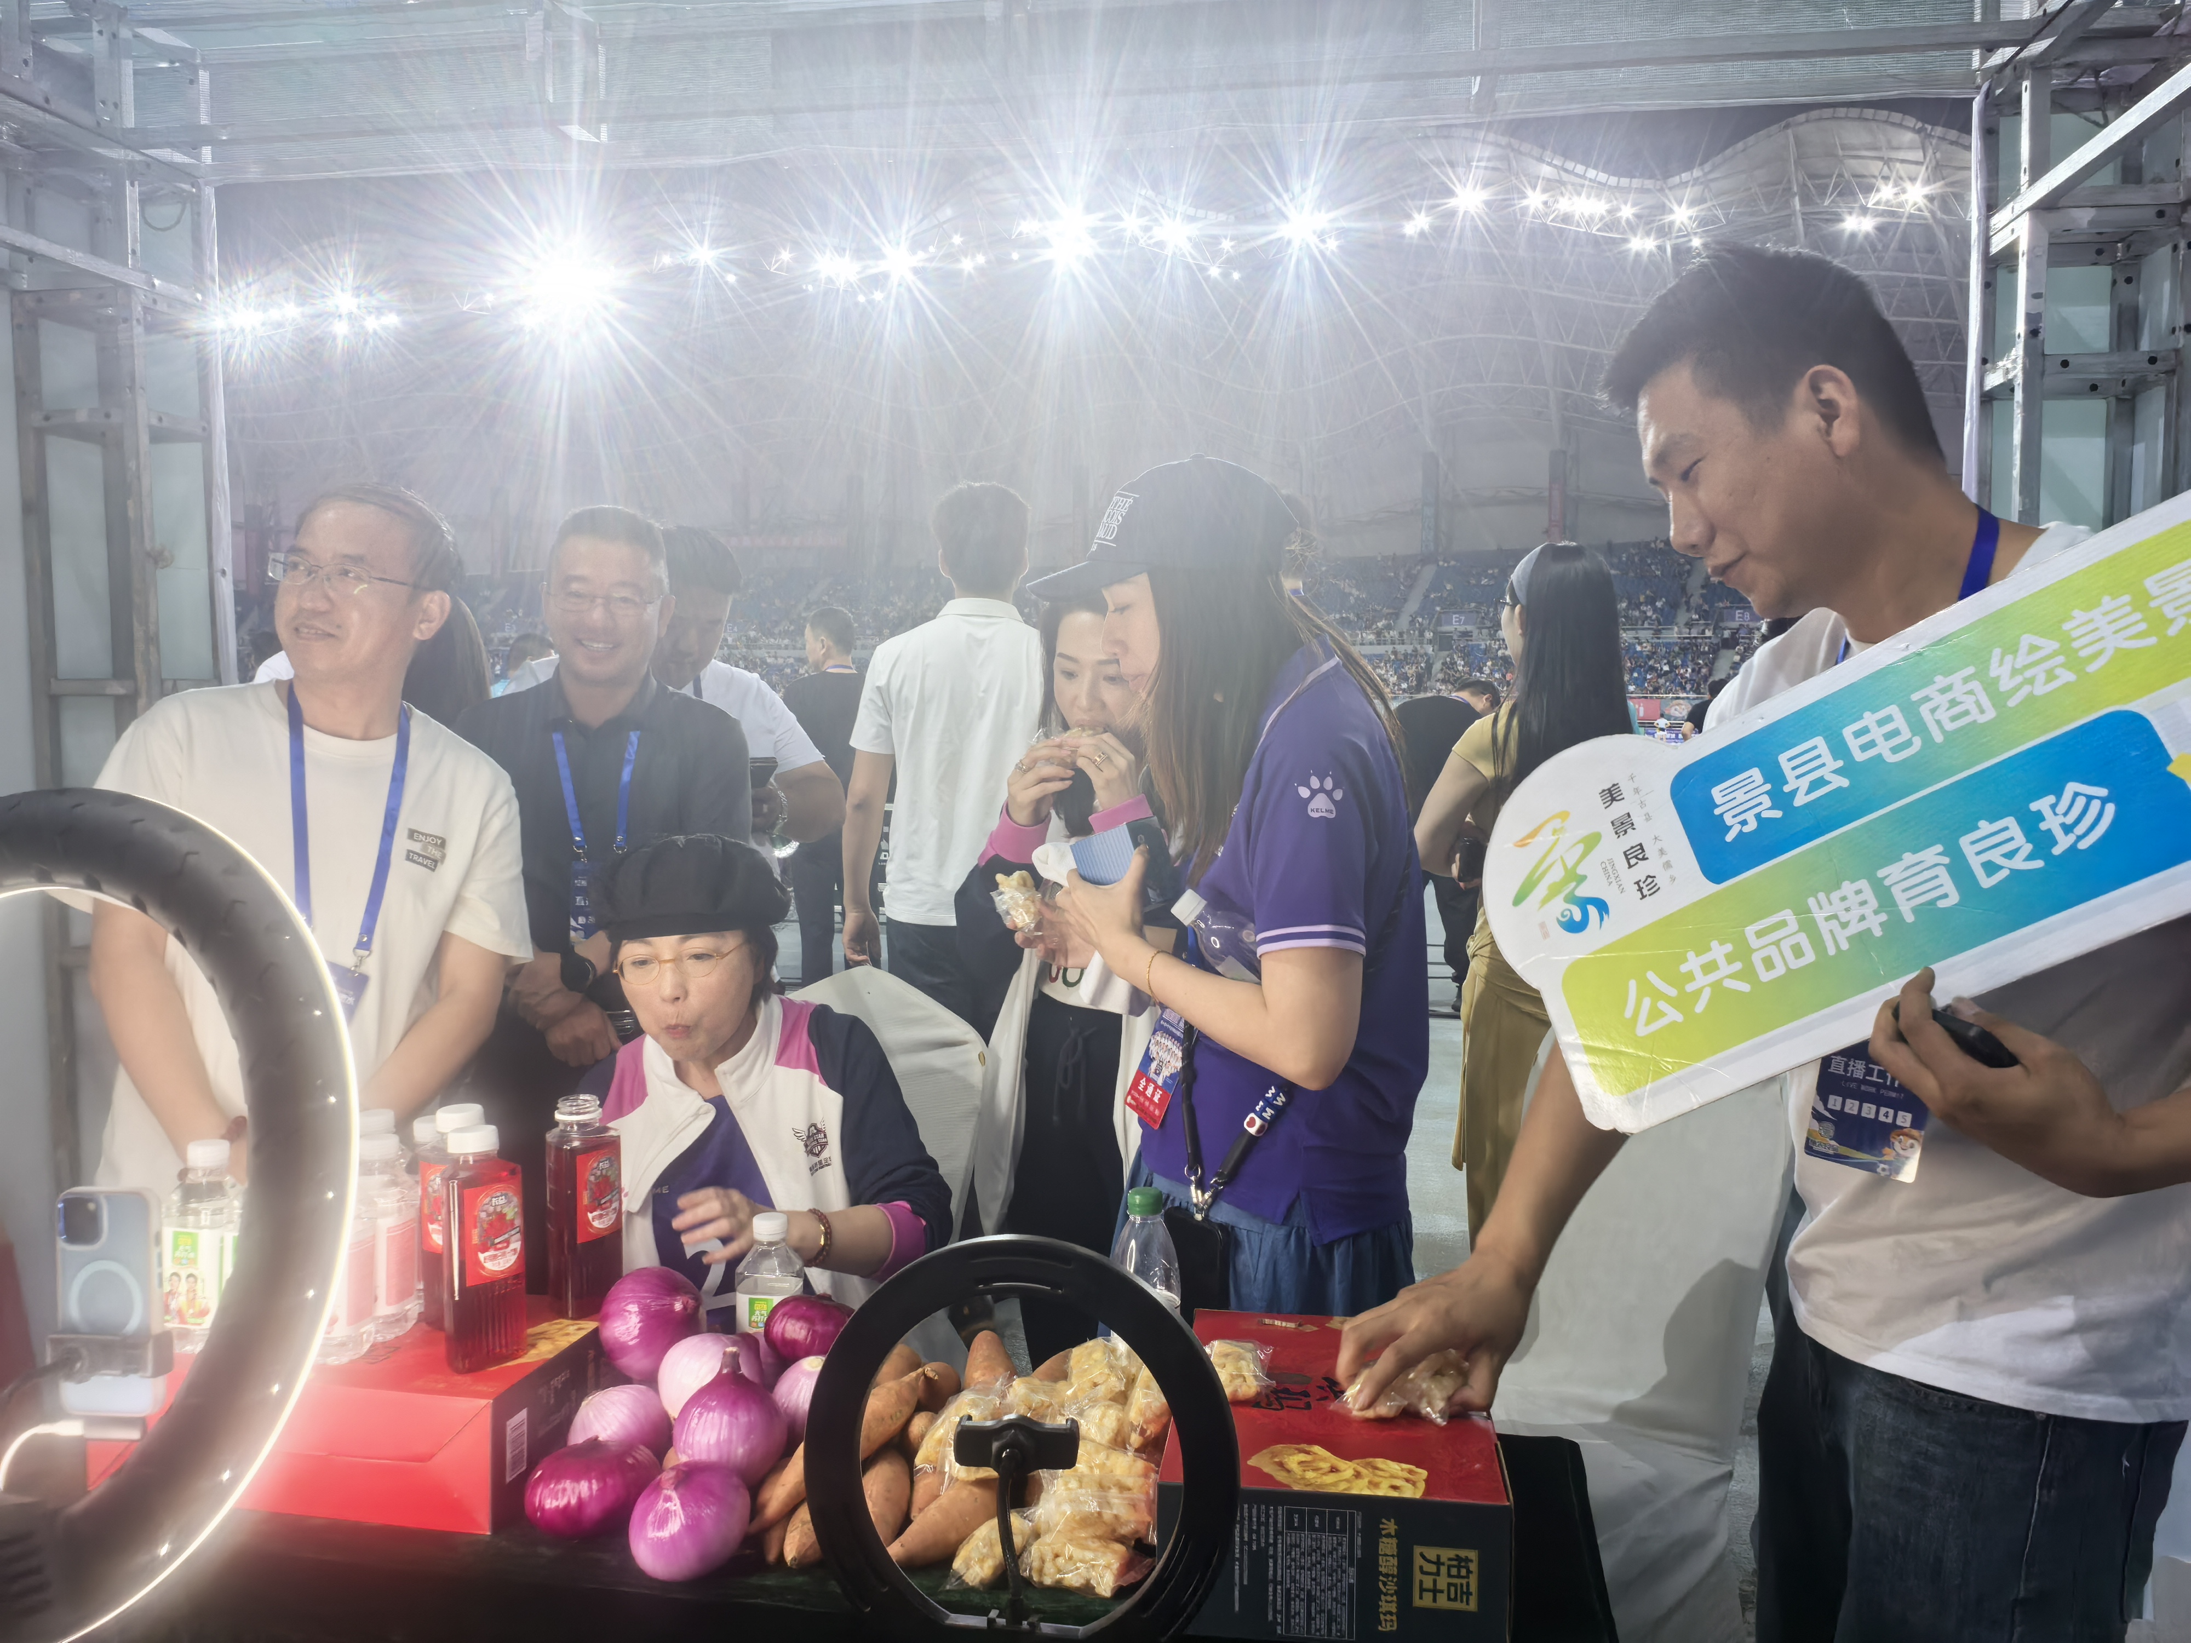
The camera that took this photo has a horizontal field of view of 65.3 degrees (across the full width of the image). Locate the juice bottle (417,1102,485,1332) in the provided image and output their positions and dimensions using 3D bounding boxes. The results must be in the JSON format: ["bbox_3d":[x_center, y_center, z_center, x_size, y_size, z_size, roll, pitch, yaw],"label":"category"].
[{"bbox_3d":[-0.532,0.334,1.440,0.054,0.184,0.054,2,5,27],"label":"juice bottle"}]

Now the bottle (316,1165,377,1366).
[{"bbox_3d":[-0.570,0.322,1.280,0.061,0.150,0.061,-1,4,-17],"label":"bottle"}]

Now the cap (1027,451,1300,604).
[{"bbox_3d":[0.068,-0.295,1.720,0.275,0.145,0.185,-8,5,-9],"label":"cap"}]

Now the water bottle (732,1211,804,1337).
[{"bbox_3d":[-0.292,0.438,1.541,0.060,0.168,0.060,0,5,3],"label":"water bottle"}]

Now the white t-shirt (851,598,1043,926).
[{"bbox_3d":[-0.276,-0.121,3.600,0.470,0.690,0.270,-1,3,-3],"label":"white t-shirt"}]

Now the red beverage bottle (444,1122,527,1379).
[{"bbox_3d":[-0.490,0.339,1.366,0.054,0.184,0.054,-5,6,-43],"label":"red beverage bottle"}]

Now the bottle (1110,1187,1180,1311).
[{"bbox_3d":[0.045,0.424,1.523,0.063,0.195,0.063,0,5,0],"label":"bottle"}]

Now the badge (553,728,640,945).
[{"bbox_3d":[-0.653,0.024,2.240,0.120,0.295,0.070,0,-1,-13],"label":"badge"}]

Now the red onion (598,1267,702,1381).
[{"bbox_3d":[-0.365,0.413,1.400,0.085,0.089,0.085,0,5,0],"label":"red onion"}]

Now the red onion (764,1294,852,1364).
[{"bbox_3d":[-0.227,0.411,1.380,0.078,0.060,0.078,5,-8,0],"label":"red onion"}]

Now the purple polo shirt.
[{"bbox_3d":[0.190,0.105,1.740,0.300,0.600,0.430,-1,3,-10],"label":"purple polo shirt"}]

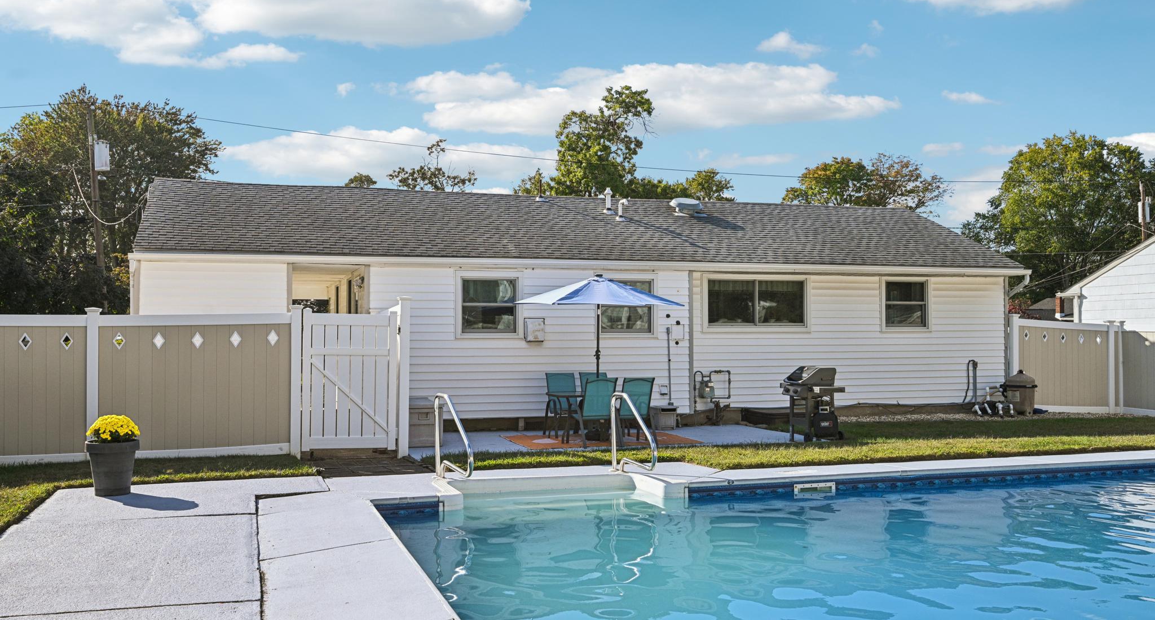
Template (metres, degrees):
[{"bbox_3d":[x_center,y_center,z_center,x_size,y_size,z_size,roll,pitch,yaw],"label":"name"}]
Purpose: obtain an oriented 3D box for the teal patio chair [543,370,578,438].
[{"bbox_3d":[-0.145,1.468,14.787,0.560,0.950,0.660,0,-1,-17],"label":"teal patio chair"}]

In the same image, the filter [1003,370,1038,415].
[{"bbox_3d":[8.521,1.574,18.469,0.590,0.870,0.590,0,-1,-17],"label":"filter"}]

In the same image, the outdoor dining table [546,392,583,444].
[{"bbox_3d":[0.319,1.581,14.290,1.380,0.700,0.950,0,-1,-17],"label":"outdoor dining table"}]

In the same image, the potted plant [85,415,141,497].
[{"bbox_3d":[-4.512,1.409,9.321,0.490,0.770,0.490,0,-1,0],"label":"potted plant"}]

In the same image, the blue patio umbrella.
[{"bbox_3d":[0.317,0.705,14.260,2.450,2.450,2.350,0,-1,0],"label":"blue patio umbrella"}]

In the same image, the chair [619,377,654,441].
[{"bbox_3d":[0.793,1.444,13.779,0.560,0.950,0.660,0,-1,-17],"label":"chair"}]

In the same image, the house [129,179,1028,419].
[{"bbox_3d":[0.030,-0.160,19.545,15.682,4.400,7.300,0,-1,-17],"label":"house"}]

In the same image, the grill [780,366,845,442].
[{"bbox_3d":[3.492,1.374,14.273,0.640,1.100,1.150,0,-1,-17],"label":"grill"}]

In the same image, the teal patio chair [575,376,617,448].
[{"bbox_3d":[0.277,1.441,13.631,0.560,0.950,0.660,0,-1,-17],"label":"teal patio chair"}]

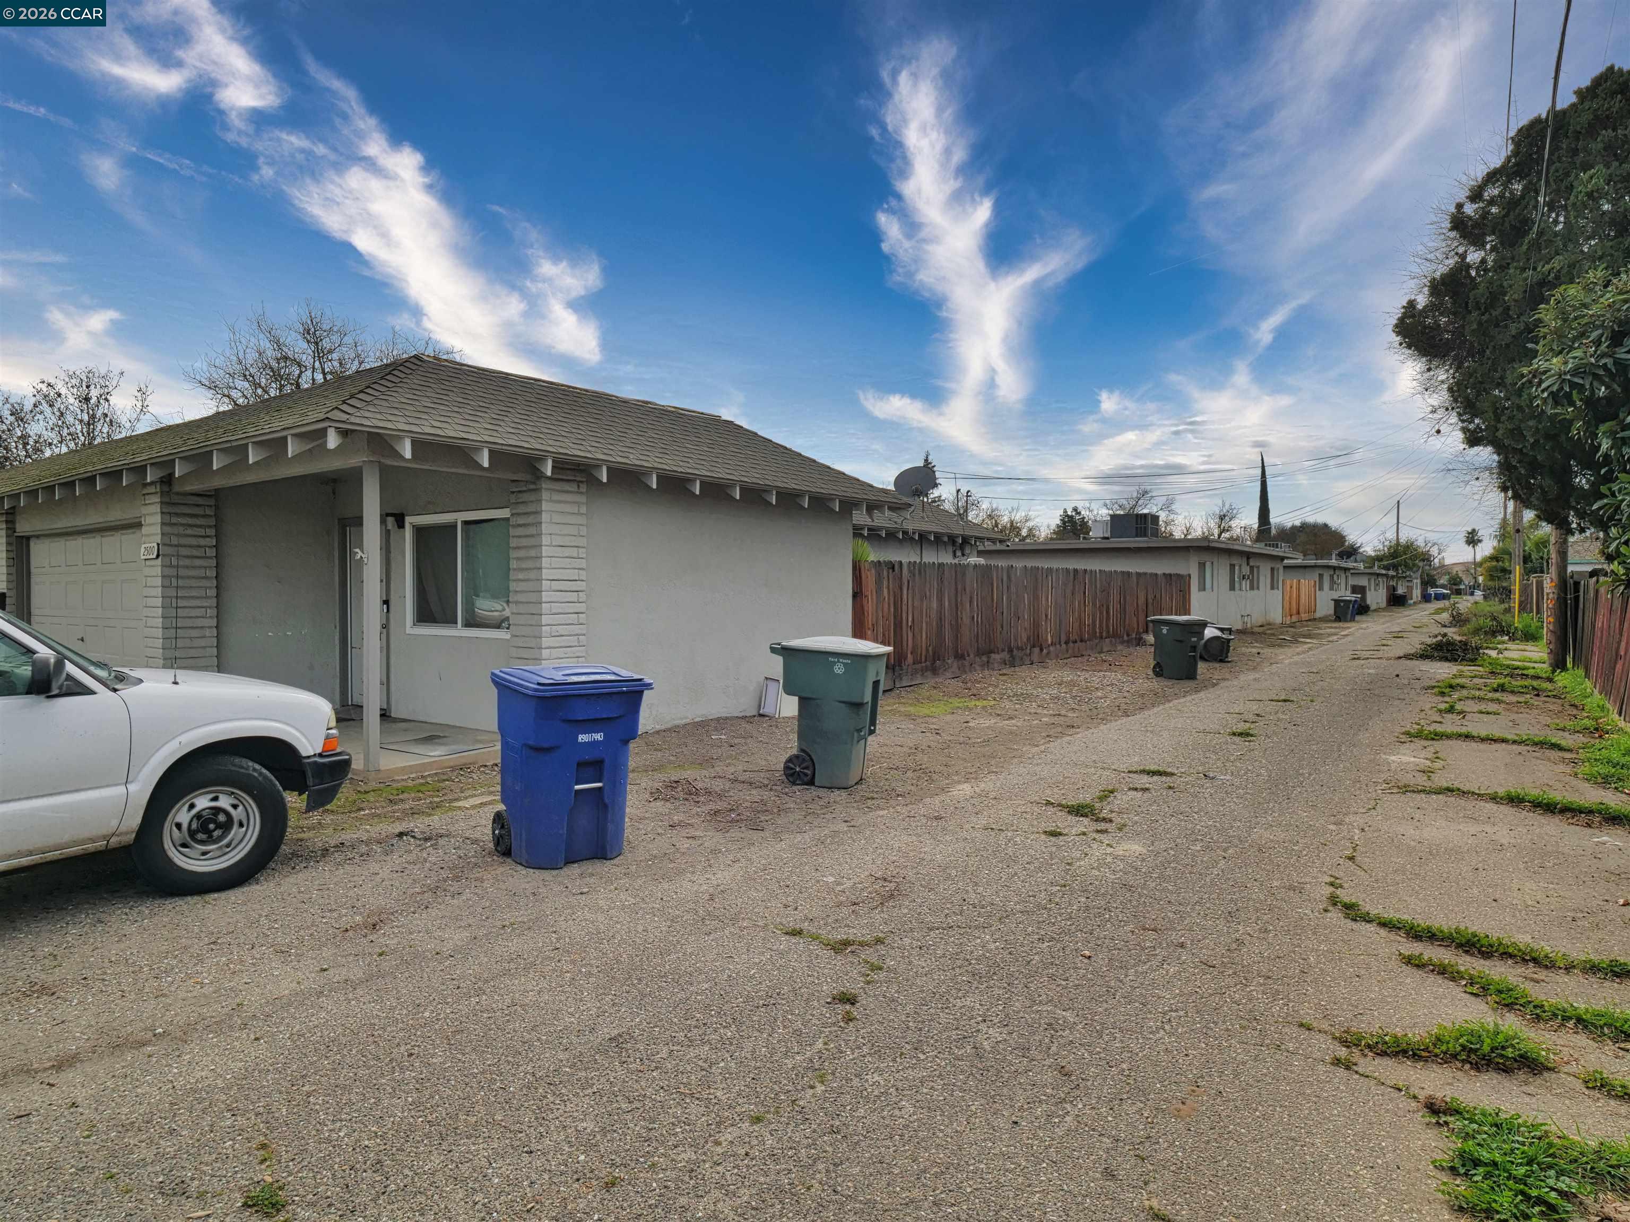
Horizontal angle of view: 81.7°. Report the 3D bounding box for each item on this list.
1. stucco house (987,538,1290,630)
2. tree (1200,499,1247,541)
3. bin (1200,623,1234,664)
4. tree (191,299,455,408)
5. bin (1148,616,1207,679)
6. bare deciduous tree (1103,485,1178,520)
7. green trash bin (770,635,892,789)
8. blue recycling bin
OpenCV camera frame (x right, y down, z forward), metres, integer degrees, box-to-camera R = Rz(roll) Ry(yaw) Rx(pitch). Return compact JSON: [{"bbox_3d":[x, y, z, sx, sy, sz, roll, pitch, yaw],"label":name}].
[{"bbox_3d":[12.787,-0.914,38.416,9.800,3.000,16.300,1,2,36],"label":"stucco house"},{"bbox_3d":[31.302,-4.459,72.000,5.000,8.316,5.000,1,2,36],"label":"tree"},{"bbox_3d":[8.921,0.714,20.900,0.680,0.870,0.760,-1,2,-35],"label":"bin"},{"bbox_3d":[-13.659,-3.824,26.000,7.500,9.475,7.500,0,2,0],"label":"tree"},{"bbox_3d":[6.540,0.660,16.960,0.670,1.070,0.830,-1,2,-30],"label":"bin"},{"bbox_3d":[22.458,-4.387,65.000,6.000,8.542,6.000,1,2,36],"label":"bare deciduous tree"},{"bbox_3d":[0.135,0.769,7.333,0.820,1.060,0.660,1,2,21],"label":"green trash bin"},{"bbox_3d":[-1.489,0.891,5.718,0.710,1.070,0.840,-1,2,-33],"label":"blue recycling bin"}]

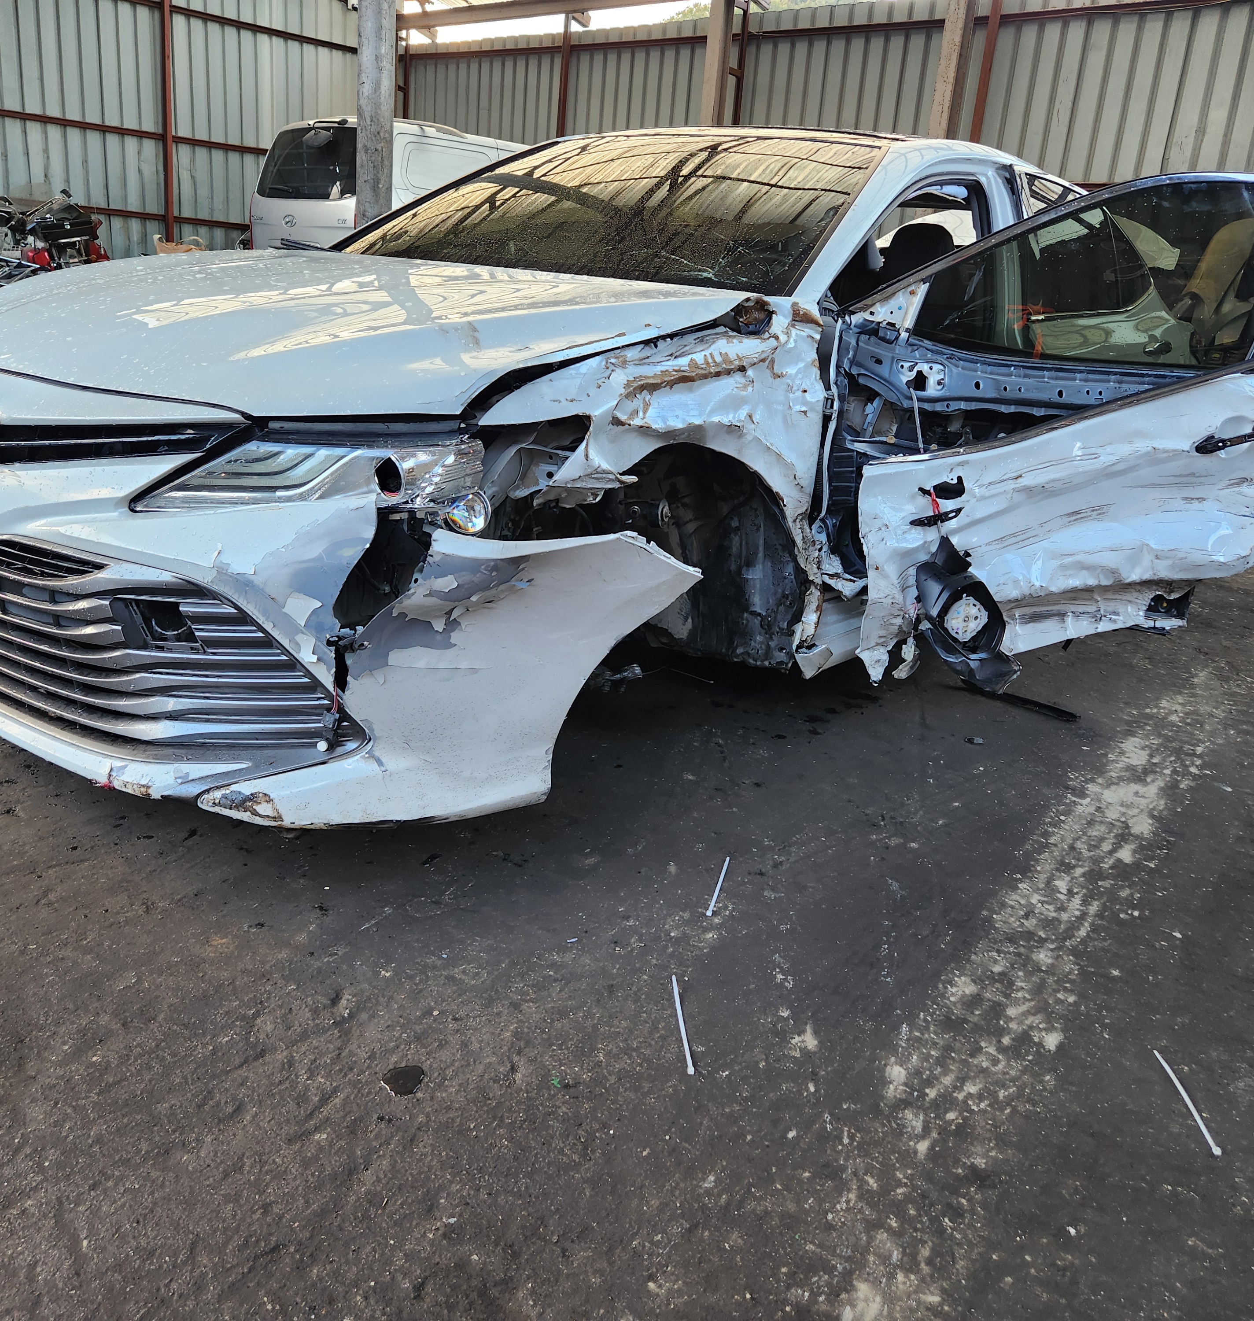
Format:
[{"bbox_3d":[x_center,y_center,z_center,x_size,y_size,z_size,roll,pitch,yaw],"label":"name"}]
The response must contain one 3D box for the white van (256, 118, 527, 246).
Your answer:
[{"bbox_3d":[-0.546,-3.563,10.642,5.150,1.930,1.920,-11,23,-41],"label":"white van"}]

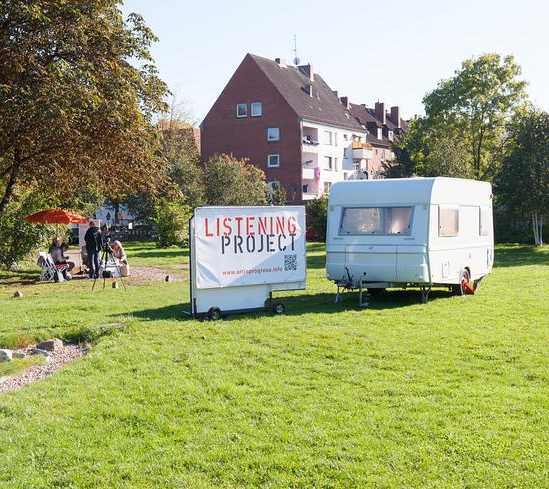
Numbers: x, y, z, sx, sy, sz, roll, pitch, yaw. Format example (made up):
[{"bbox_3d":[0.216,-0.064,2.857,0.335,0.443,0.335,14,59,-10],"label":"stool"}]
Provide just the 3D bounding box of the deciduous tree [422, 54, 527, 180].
[{"bbox_3d":[15.262,-7.358,69.841,8.400,14.123,8.000,-1,1,0],"label":"deciduous tree"}]

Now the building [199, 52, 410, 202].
[{"bbox_3d":[3.987,-10.599,106.958,12.100,19.000,28.000,0,2,28],"label":"building"}]

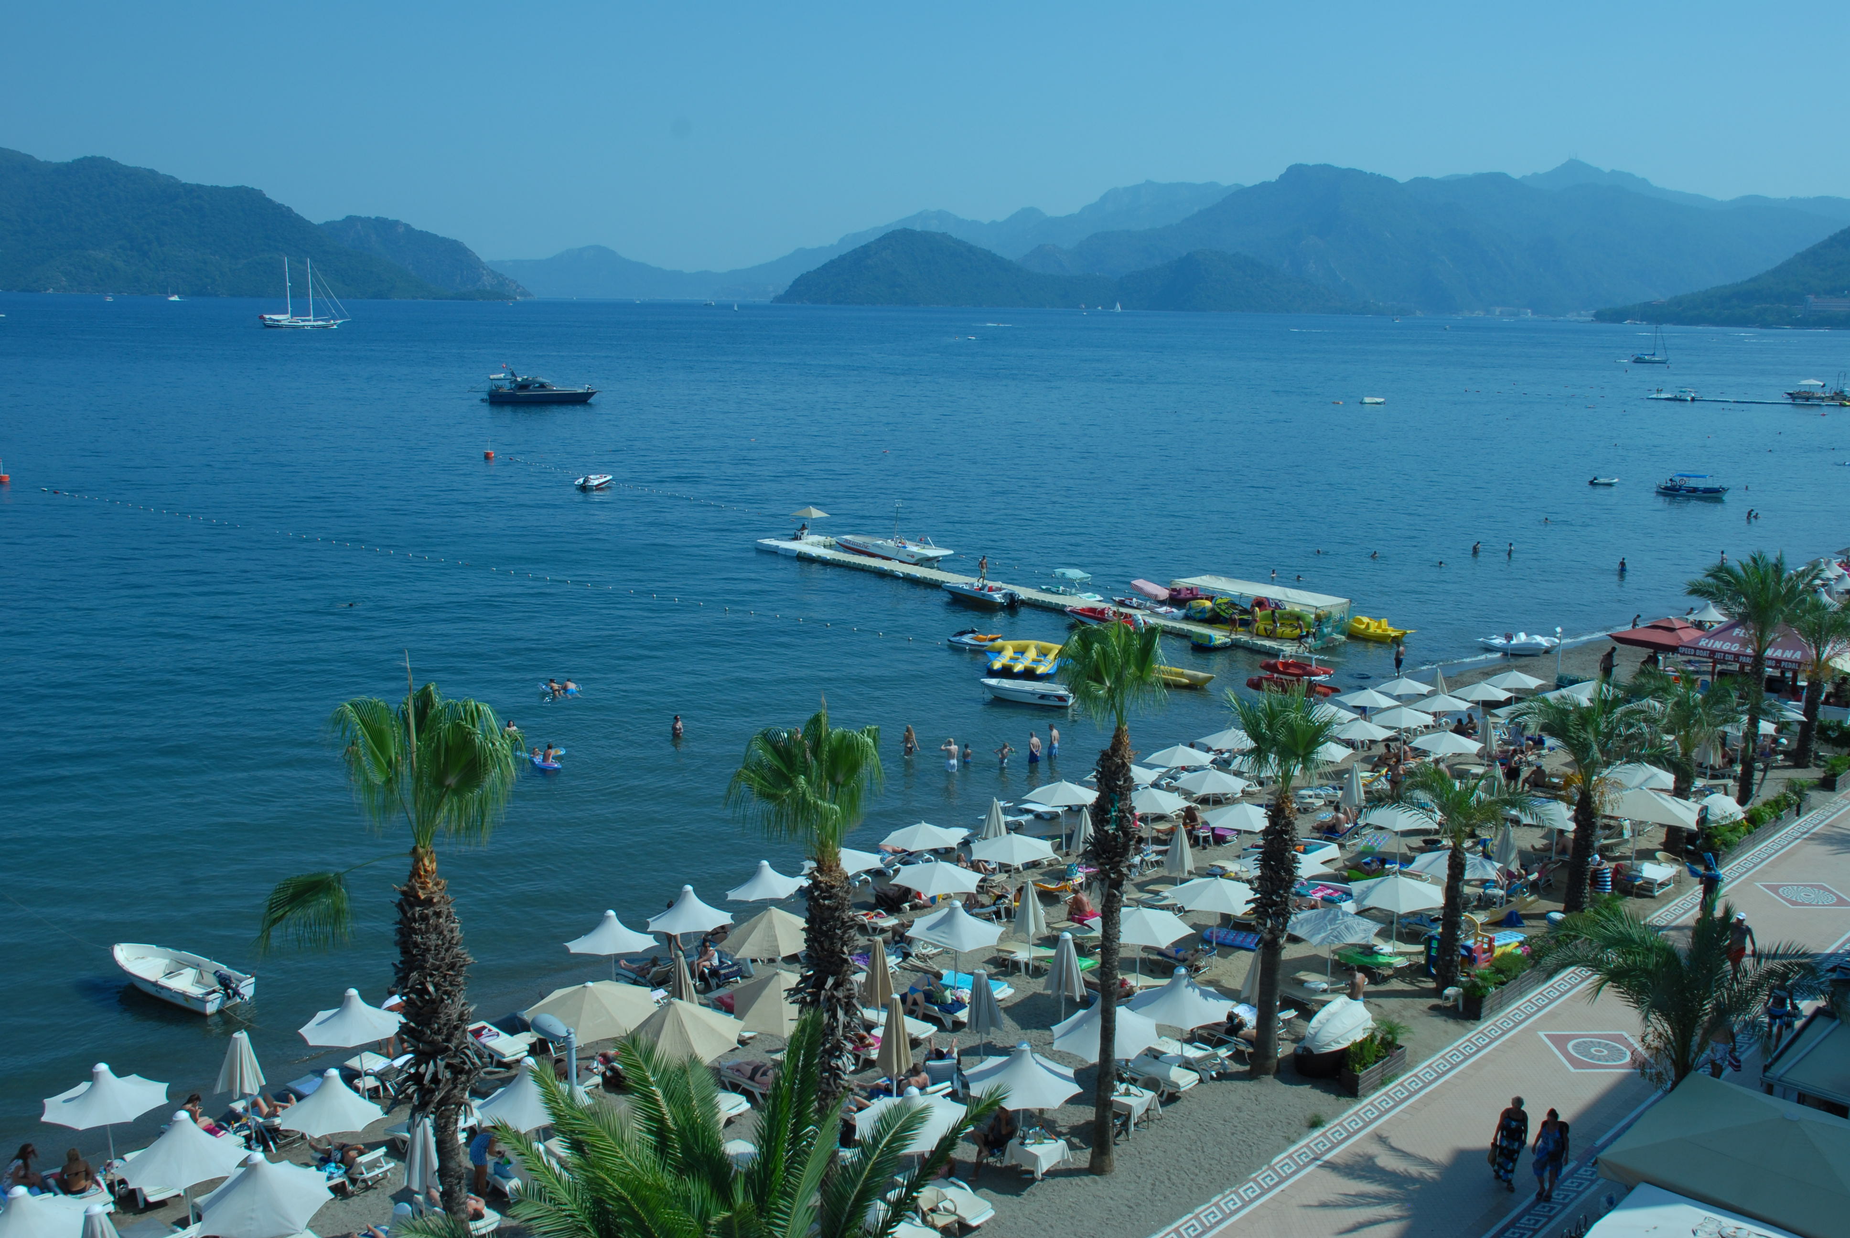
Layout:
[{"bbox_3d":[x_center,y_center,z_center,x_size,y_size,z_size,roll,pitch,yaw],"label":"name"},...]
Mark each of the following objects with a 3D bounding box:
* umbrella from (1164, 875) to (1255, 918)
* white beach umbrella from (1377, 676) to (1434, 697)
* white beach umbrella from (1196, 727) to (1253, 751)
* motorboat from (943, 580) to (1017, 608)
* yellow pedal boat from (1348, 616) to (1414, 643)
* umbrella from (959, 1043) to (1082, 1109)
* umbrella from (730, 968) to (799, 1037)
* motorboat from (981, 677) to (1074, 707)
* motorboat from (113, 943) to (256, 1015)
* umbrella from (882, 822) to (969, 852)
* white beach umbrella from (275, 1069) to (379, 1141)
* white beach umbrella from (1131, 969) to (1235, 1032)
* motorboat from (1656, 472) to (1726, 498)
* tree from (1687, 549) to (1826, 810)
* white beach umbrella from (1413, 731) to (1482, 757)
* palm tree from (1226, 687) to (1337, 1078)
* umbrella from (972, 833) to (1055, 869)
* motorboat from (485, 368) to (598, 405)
[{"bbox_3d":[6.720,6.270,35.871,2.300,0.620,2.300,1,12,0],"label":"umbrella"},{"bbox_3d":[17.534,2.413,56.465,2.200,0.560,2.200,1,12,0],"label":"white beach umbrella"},{"bbox_3d":[10.622,4.896,53.588,2.420,2.350,2.420,3,12,11],"label":"white beach umbrella"},{"bbox_3d":[3.018,-1.253,85.196,4.900,1.300,1.950,9,14,34],"label":"motorboat"},{"bbox_3d":[22.261,0.435,75.579,3.300,0.950,1.650,7,13,27],"label":"yellow pedal boat"},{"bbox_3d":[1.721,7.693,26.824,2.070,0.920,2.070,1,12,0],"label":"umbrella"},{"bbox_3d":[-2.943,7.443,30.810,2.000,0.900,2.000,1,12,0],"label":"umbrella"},{"bbox_3d":[4.098,3.019,61.918,3.800,0.850,1.500,4,12,15],"label":"motorboat"},{"bbox_3d":[-18.014,8.545,37.079,4.250,0.900,1.600,7,13,25],"label":"motorboat"},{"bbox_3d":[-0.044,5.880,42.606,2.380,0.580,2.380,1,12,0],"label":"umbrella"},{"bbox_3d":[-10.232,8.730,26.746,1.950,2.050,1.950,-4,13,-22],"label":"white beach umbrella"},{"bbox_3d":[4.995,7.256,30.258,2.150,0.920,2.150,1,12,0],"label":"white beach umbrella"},{"bbox_3d":[68.637,-12.113,138.008,5.800,2.100,2.000,12,16,43],"label":"motorboat"},{"bbox_3d":[25.235,1.762,47.072,4.200,7.700,4.200,1,12,0],"label":"tree"},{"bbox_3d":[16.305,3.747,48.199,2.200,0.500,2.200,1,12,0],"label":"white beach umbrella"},{"bbox_3d":[6.935,5.344,30.804,2.300,8.200,2.300,4,12,13],"label":"palm tree"},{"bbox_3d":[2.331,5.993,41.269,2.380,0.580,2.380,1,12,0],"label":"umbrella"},{"bbox_3d":[-59.677,-36.470,240.774,16.300,5.500,4.400,-1,12,-10],"label":"motorboat"}]

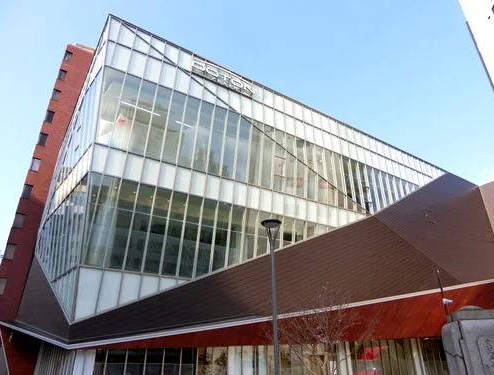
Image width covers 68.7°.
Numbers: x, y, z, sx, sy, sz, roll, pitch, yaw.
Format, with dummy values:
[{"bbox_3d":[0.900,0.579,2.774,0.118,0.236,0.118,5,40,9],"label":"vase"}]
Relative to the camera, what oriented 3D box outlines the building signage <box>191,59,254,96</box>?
[{"bbox_3d":[-1.262,-6.462,21.381,4.250,0.950,0.220,15,-22,-33],"label":"building signage"}]

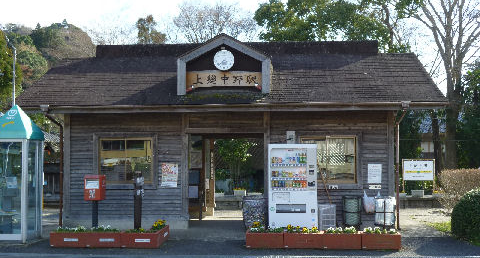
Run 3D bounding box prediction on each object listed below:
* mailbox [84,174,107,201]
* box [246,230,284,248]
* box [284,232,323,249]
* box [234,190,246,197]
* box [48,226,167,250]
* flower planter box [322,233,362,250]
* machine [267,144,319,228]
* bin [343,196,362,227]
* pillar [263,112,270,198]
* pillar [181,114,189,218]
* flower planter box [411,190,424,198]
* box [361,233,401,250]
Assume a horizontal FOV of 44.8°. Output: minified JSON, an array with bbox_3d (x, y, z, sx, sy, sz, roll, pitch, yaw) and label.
[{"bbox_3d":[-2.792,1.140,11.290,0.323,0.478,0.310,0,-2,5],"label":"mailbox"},{"bbox_3d":[0.499,2.101,11.092,0.701,0.275,0.440,-1,-3,6],"label":"box"},{"bbox_3d":[1.204,2.091,11.015,0.718,0.275,0.440,-1,-3,6],"label":"box"},{"bbox_3d":[0.021,2.054,18.774,0.360,0.220,0.340,-1,-3,6],"label":"box"},{"bbox_3d":[-2.419,2.037,11.054,1.960,0.270,1.120,0,-2,5],"label":"box"},{"bbox_3d":[1.909,2.081,10.938,0.699,0.275,0.440,-1,-3,6],"label":"flower planter box"},{"bbox_3d":[1.121,1.250,12.336,1.009,1.840,0.710,0,-2,5],"label":"machine"},{"bbox_3d":[2.374,1.746,12.322,0.394,0.658,0.400,0,-2,5],"label":"bin"},{"bbox_3d":[0.617,0.909,12.966,0.142,2.635,0.140,0,-2,5],"label":"pillar"},{"bbox_3d":[-1.218,0.823,13.145,0.150,2.409,0.140,-1,-3,6],"label":"pillar"},{"bbox_3d":[5.341,1.941,17.547,0.379,0.225,0.280,0,-2,5],"label":"flower planter box"},{"bbox_3d":[2.605,2.071,10.861,0.702,0.275,0.440,-1,-3,6],"label":"box"}]

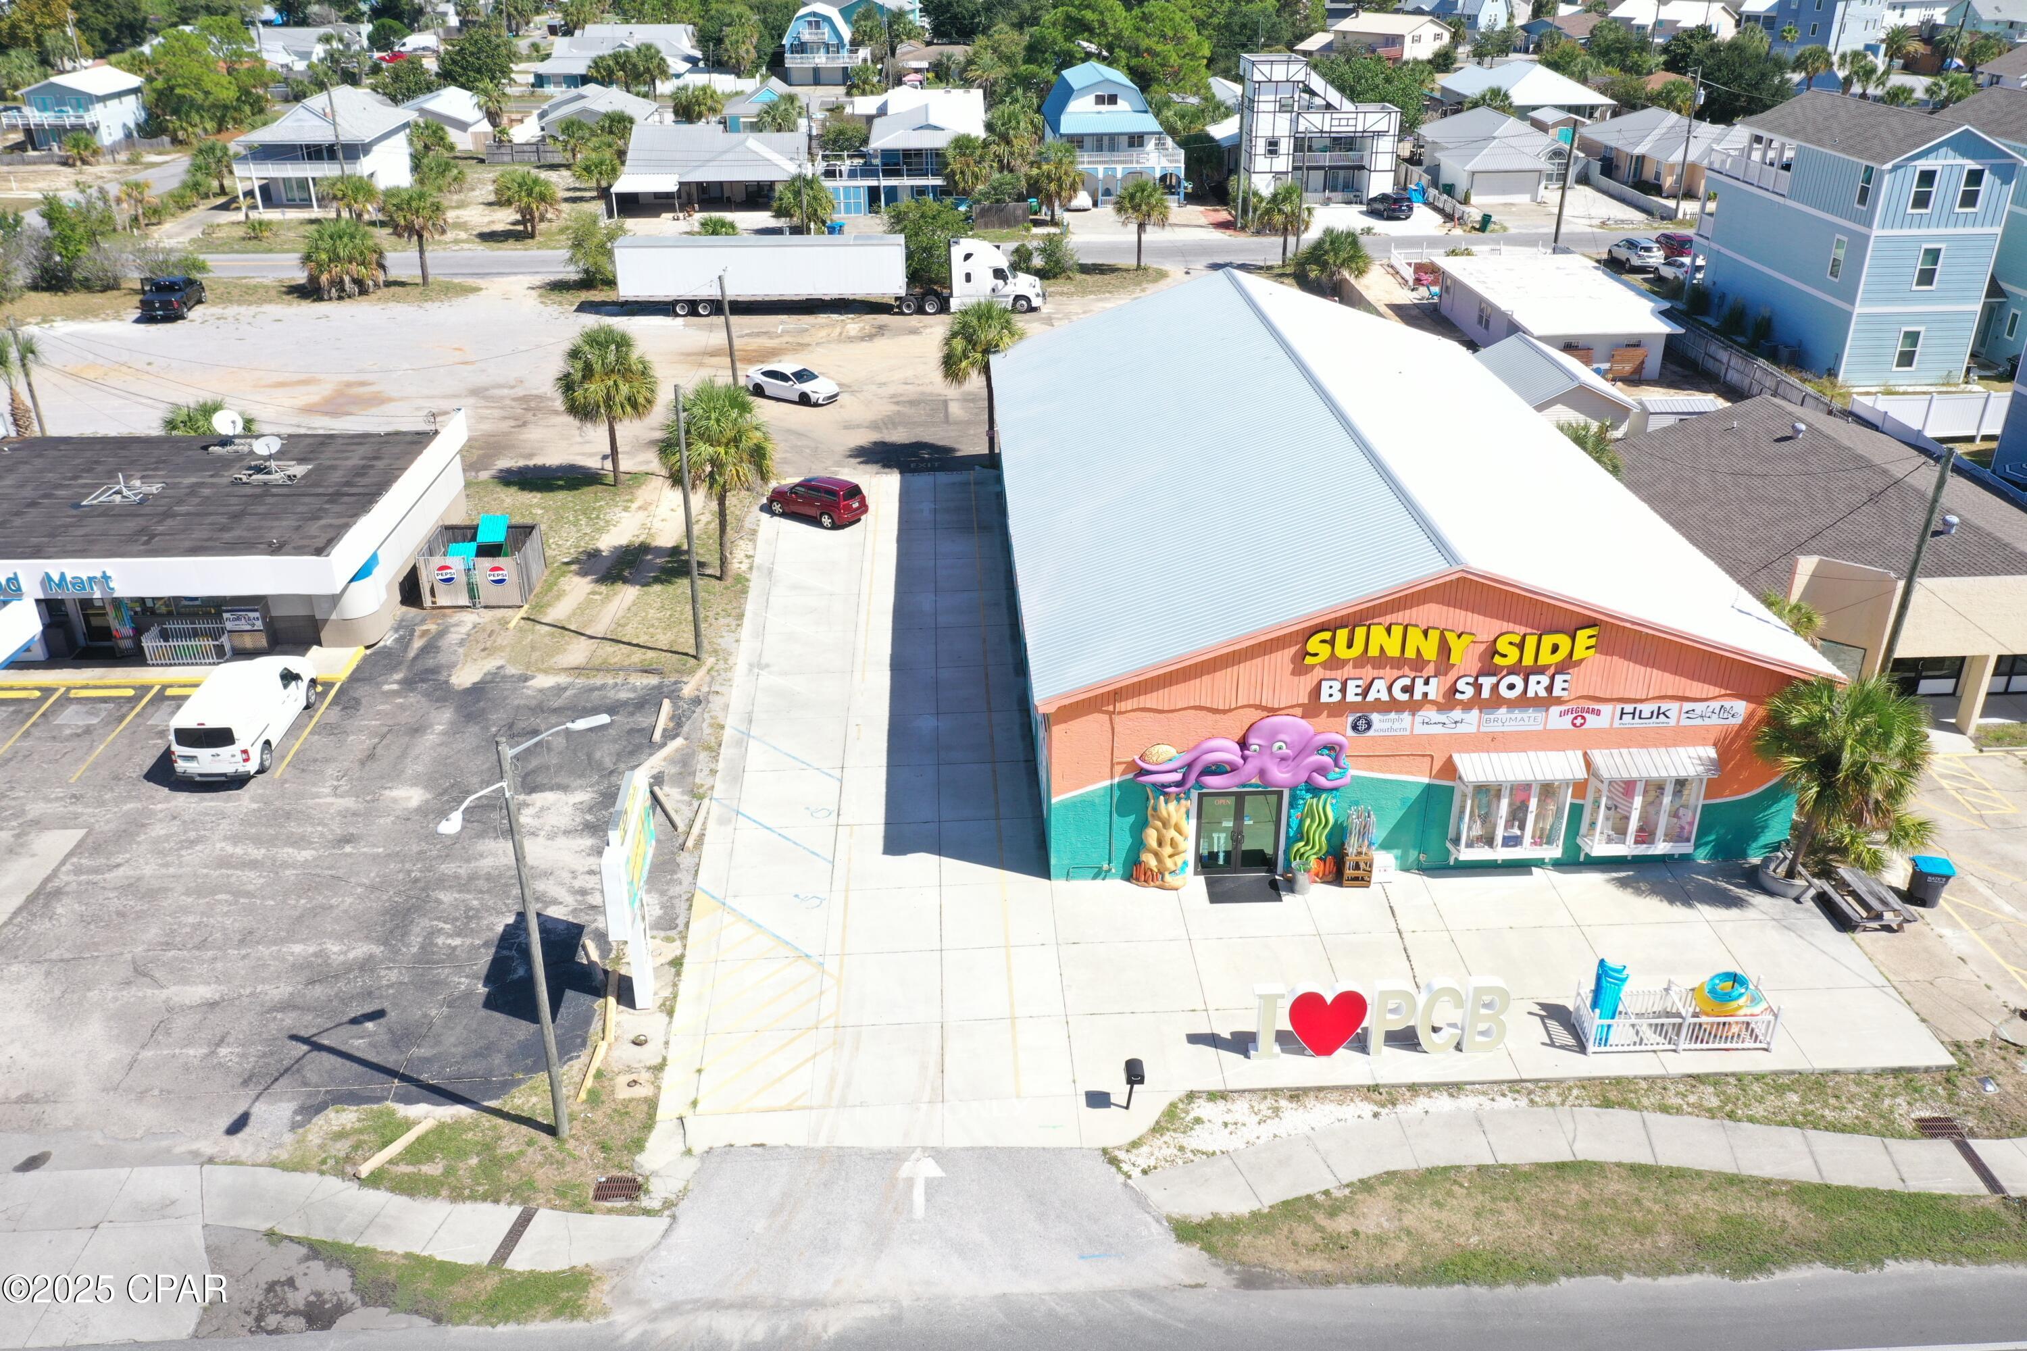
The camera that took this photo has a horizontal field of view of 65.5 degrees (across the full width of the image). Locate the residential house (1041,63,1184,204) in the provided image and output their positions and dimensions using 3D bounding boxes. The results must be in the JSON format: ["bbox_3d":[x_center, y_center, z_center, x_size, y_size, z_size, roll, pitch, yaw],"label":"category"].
[{"bbox_3d":[7.542,-41.874,121.602,10.000,8.900,13.800,-1,27,-1],"label":"residential house"}]

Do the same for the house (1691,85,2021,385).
[{"bbox_3d":[42.290,-23.314,81.051,6.800,11.600,18.000,-2,27,-2],"label":"house"}]

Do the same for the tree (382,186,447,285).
[{"bbox_3d":[-35.784,-26.339,94.714,3.800,5.850,3.800,-2,27,-2],"label":"tree"}]

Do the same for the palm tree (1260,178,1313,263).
[{"bbox_3d":[16.998,-28.128,98.068,3.400,5.300,3.400,-2,27,-2],"label":"palm tree"}]

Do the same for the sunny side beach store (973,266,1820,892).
[{"bbox_3d":[9.268,-5.356,50.304,19.100,8.300,29.669,-2,27,-2],"label":"sunny side beach store"}]

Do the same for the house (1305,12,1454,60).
[{"bbox_3d":[47.298,-79.949,199.109,8.200,6.900,12.300,-21,33,-35],"label":"house"}]

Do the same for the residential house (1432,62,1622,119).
[{"bbox_3d":[50.794,-58.106,156.876,12.200,5.600,18.800,-2,27,-3],"label":"residential house"}]

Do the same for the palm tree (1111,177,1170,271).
[{"bbox_3d":[7.807,-27.920,97.448,3.610,5.650,3.610,-2,27,-2],"label":"palm tree"}]

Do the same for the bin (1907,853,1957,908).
[{"bbox_3d":[21.843,4.986,37.596,0.800,1.080,0.680,3,27,7],"label":"bin"}]

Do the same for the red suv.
[{"bbox_3d":[-7.629,-6.969,61.078,4.470,1.630,1.760,18,31,31],"label":"red suv"}]

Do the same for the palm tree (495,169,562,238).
[{"bbox_3d":[-33.749,-32.663,109.285,4.600,4.550,4.600,-2,27,-2],"label":"palm tree"}]

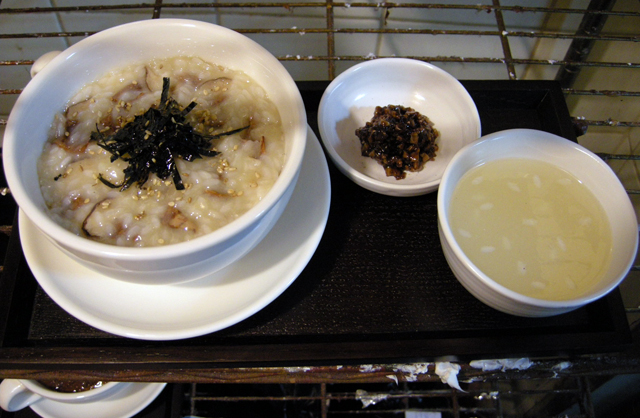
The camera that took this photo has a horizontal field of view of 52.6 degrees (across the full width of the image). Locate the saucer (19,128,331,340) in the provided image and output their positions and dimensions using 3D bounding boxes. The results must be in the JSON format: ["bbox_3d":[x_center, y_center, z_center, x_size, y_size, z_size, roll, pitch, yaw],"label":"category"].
[{"bbox_3d":[-0.080,-0.005,0.375,0.176,0.023,0.176,1,60,-1],"label":"saucer"}]

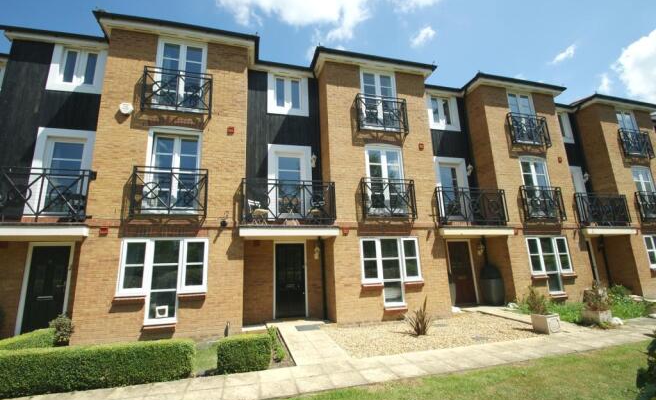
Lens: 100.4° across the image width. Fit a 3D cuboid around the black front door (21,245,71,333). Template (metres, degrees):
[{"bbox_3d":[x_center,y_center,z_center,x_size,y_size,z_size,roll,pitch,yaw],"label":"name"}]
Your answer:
[{"bbox_3d":[-6.343,2.056,6.145,0.790,1.990,0.060,1,-12,-14],"label":"black front door"}]

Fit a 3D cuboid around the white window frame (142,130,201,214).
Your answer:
[{"bbox_3d":[-3.692,-0.727,6.565,1.196,2.131,0.140,1,-12,-14],"label":"white window frame"}]

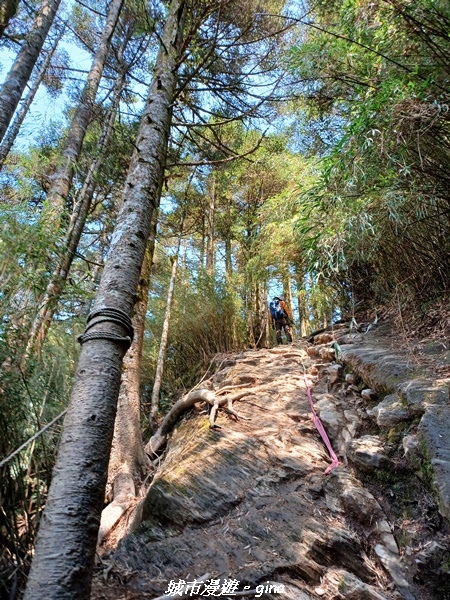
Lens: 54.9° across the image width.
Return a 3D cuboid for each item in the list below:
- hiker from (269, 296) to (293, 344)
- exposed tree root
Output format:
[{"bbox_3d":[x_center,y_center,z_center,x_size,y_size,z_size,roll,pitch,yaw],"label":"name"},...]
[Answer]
[{"bbox_3d":[1.819,0.672,14.200,0.640,1.670,0.550,-7,-30,13],"label":"hiker"},{"bbox_3d":[-0.300,1.430,5.100,1.350,0.900,0.650,12,-31,-19],"label":"exposed tree root"}]

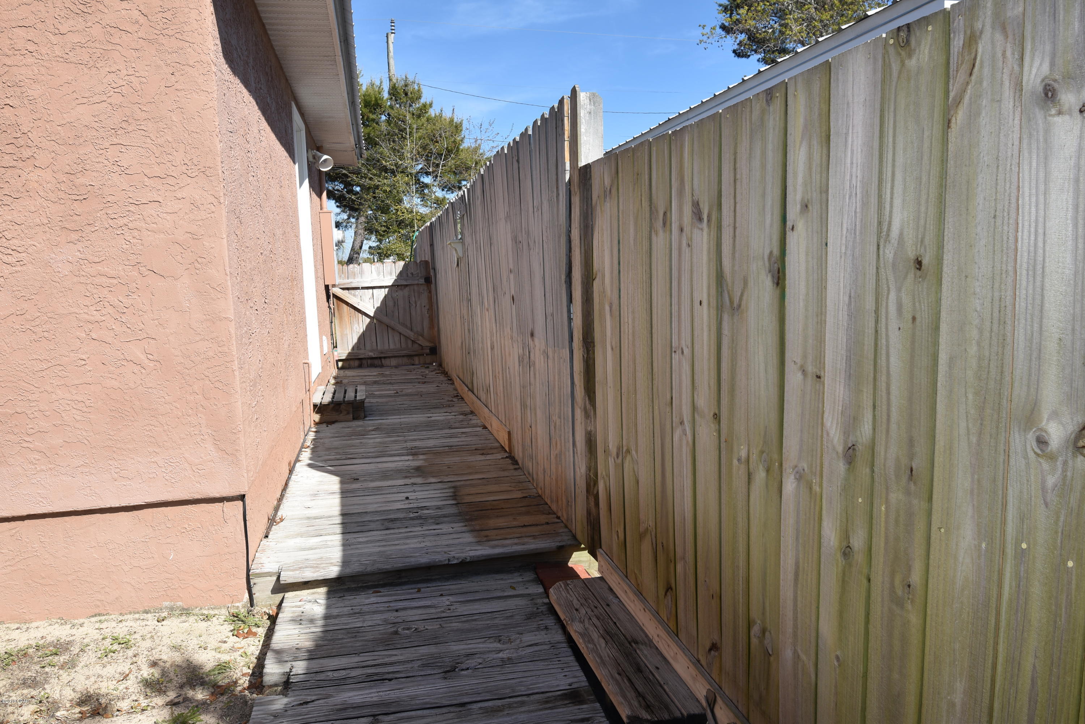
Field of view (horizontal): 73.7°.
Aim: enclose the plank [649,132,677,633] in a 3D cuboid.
[{"bbox_3d":[0.380,0.143,2.232,0.020,1.620,0.140,-4,9,-14],"label":"plank"}]

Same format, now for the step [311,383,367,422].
[{"bbox_3d":[-1.755,0.365,6.298,0.430,0.172,0.750,-4,9,-14],"label":"step"}]

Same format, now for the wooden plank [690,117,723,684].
[{"bbox_3d":[0.453,0.181,1.950,0.020,1.620,0.140,-4,9,-14],"label":"wooden plank"}]

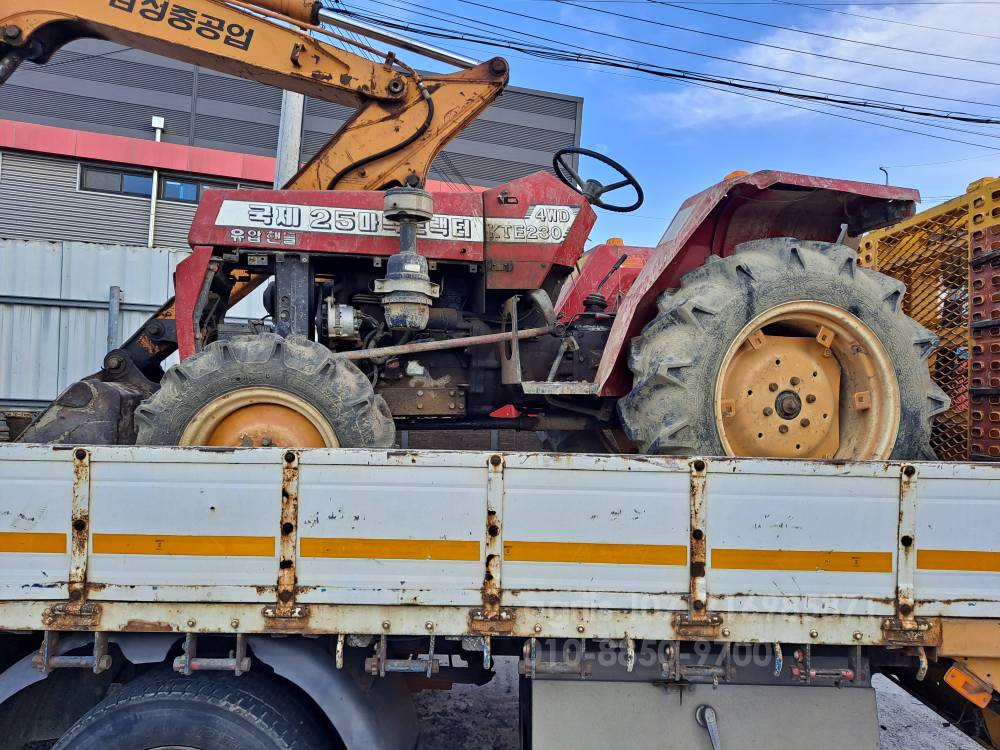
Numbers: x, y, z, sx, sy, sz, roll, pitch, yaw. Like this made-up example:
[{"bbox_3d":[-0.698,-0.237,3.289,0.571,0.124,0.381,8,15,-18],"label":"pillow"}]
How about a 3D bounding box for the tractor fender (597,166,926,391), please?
[{"bbox_3d":[0.838,-0.271,2.388,0.955,0.715,0.365,1,0,-11],"label":"tractor fender"}]

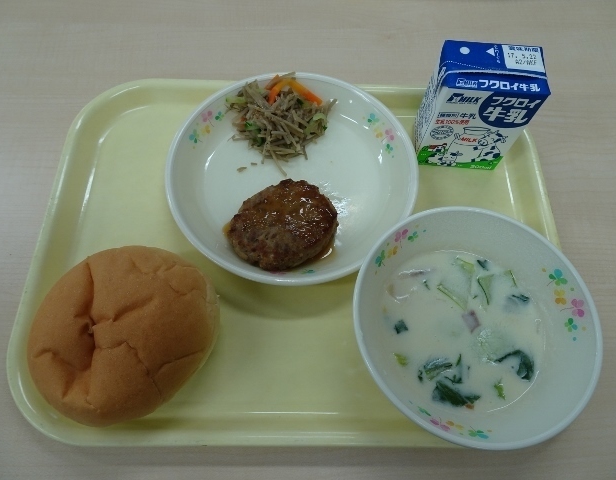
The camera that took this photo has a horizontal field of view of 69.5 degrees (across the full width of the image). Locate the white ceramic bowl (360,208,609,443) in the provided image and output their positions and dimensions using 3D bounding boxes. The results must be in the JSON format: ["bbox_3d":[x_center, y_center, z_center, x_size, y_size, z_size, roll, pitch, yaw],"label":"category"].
[{"bbox_3d":[0.092,0.052,0.269,0.137,0.053,0.137,1,64,-3],"label":"white ceramic bowl"}]

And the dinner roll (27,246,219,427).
[{"bbox_3d":[-0.107,0.050,0.258,0.108,0.051,0.101,1,64,-3],"label":"dinner roll"}]

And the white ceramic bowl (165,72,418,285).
[{"bbox_3d":[-0.011,-0.043,0.316,0.171,0.038,0.171,1,64,-3],"label":"white ceramic bowl"}]

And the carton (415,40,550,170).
[{"bbox_3d":[0.121,-0.094,0.325,0.064,0.083,0.041,4,64,-2],"label":"carton"}]

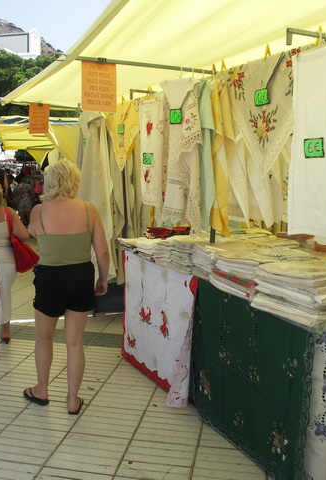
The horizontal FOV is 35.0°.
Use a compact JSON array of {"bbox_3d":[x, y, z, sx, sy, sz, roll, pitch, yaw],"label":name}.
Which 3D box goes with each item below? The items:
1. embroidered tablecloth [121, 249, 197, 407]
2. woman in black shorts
[{"bbox_3d":[-0.067,0.646,4.006,0.070,0.920,1.130,-3,9,-29],"label":"embroidered tablecloth"},{"bbox_3d":[-0.668,0.313,3.549,0.550,1.670,0.420,0,8,-9],"label":"woman in black shorts"}]

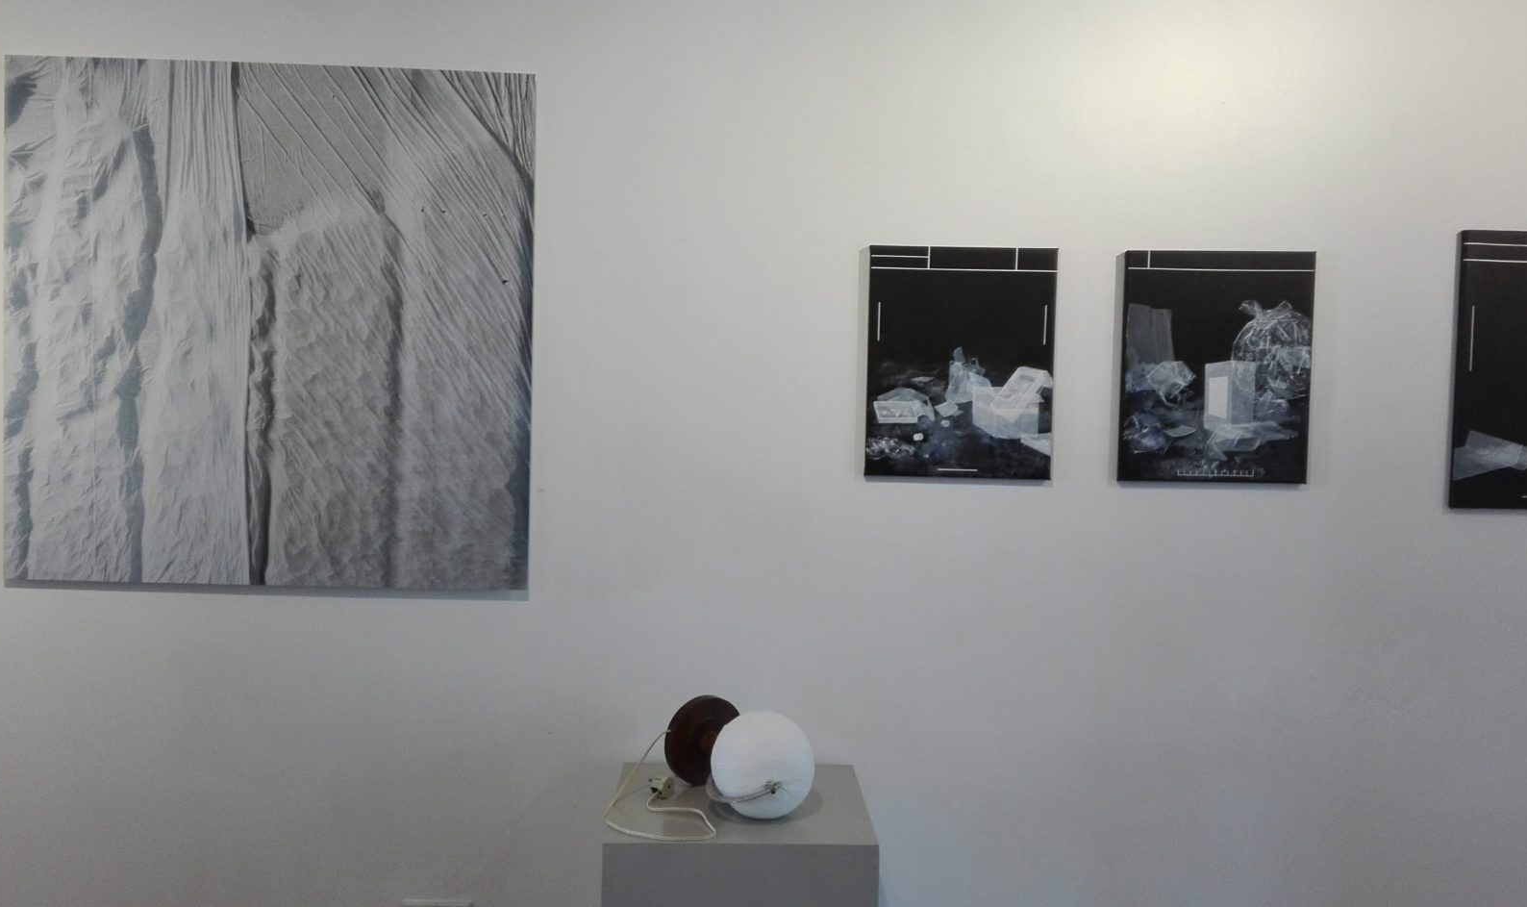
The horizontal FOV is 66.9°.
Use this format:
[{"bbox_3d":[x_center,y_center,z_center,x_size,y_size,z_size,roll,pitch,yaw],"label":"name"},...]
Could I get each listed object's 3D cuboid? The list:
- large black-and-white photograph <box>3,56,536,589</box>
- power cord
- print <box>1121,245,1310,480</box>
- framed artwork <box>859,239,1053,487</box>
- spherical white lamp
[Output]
[{"bbox_3d":[-0.969,-0.248,2.276,1.032,1.014,0.025,1,2,0],"label":"large black-and-white photograph"},{"bbox_3d":[-0.173,0.572,2.018,0.200,0.104,0.280,1,2,0],"label":"power cord"},{"bbox_3d":[0.893,-0.170,2.284,0.373,0.453,0.020,1,2,0],"label":"print"},{"bbox_3d":[0.389,-0.178,2.285,0.369,0.453,0.020,1,2,0],"label":"framed artwork"},{"bbox_3d":[-0.002,0.539,2.003,0.184,0.180,0.182,1,2,0],"label":"spherical white lamp"}]

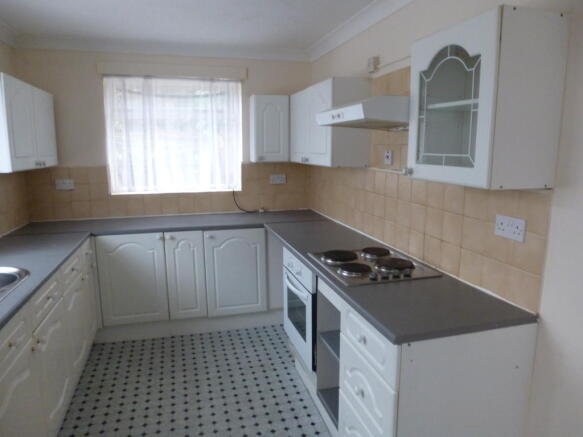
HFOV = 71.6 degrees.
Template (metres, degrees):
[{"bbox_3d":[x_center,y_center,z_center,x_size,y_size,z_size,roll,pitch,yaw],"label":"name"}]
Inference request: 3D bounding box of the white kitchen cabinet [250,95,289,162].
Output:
[{"bbox_3d":[-0.196,-0.816,3.709,0.320,0.581,0.252,-3,10,-16],"label":"white kitchen cabinet"}]

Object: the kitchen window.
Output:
[{"bbox_3d":[-1.026,-0.730,3.645,1.158,1.001,0.113,-3,10,-16],"label":"kitchen window"}]

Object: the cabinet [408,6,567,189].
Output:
[{"bbox_3d":[0.716,-0.428,1.573,0.285,0.573,0.493,-3,10,-16],"label":"cabinet"}]

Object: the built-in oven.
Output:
[{"bbox_3d":[0.298,0.503,2.511,0.555,0.570,0.594,-3,10,-16],"label":"built-in oven"}]

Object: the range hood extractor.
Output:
[{"bbox_3d":[0.455,-0.548,2.139,0.472,0.125,0.598,-3,10,-16],"label":"range hood extractor"}]

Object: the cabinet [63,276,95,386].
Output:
[{"bbox_3d":[-1.586,0.666,2.454,0.524,0.524,0.503,-3,10,-16],"label":"cabinet"}]

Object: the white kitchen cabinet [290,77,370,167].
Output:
[{"bbox_3d":[0.256,-0.725,3.189,0.275,0.581,1.009,-3,10,-16],"label":"white kitchen cabinet"}]

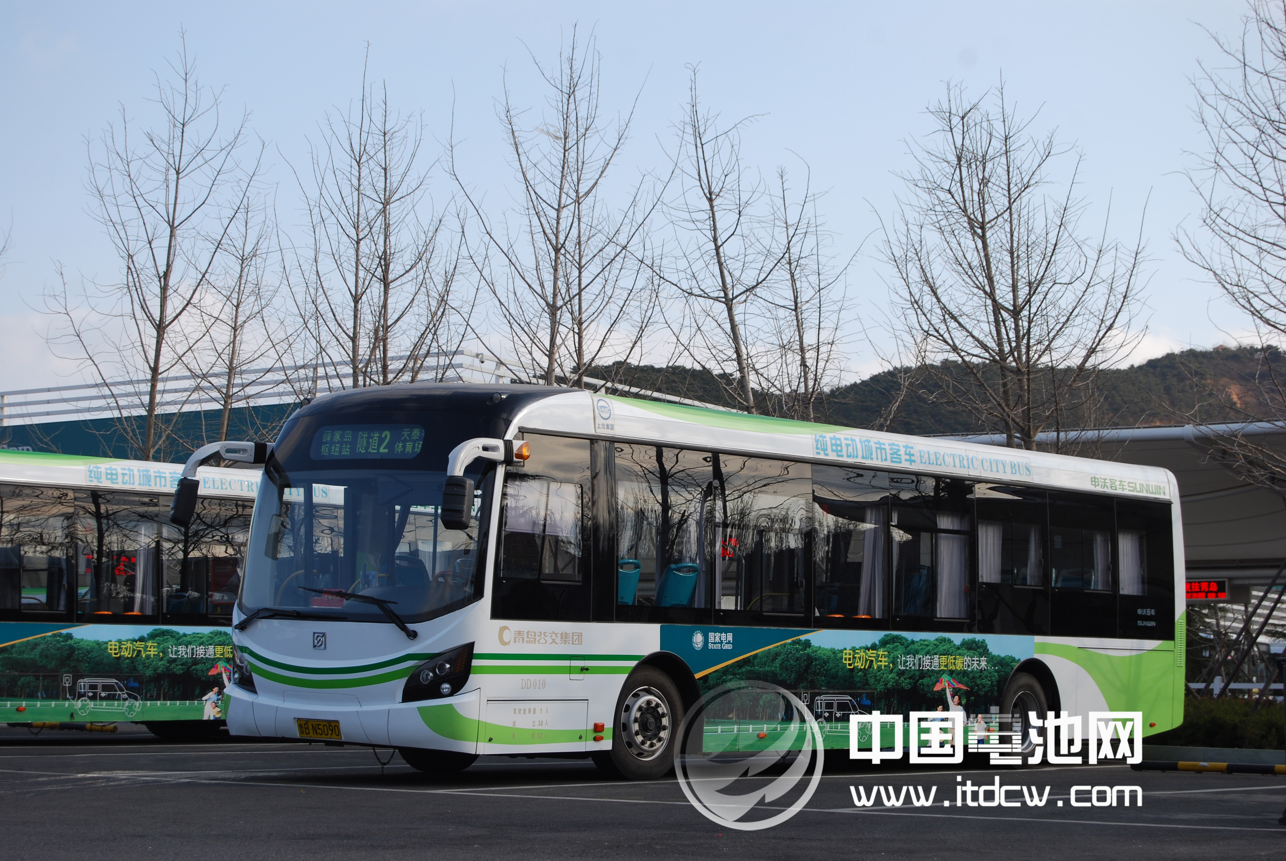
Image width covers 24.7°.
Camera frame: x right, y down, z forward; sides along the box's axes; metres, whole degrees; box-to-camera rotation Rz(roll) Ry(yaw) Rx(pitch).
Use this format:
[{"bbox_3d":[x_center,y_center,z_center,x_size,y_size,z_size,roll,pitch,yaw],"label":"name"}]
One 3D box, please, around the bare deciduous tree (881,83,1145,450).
[{"bbox_3d":[4.523,-0.245,35.650,3.250,8.060,3.250,-2,-5,38],"label":"bare deciduous tree"}]

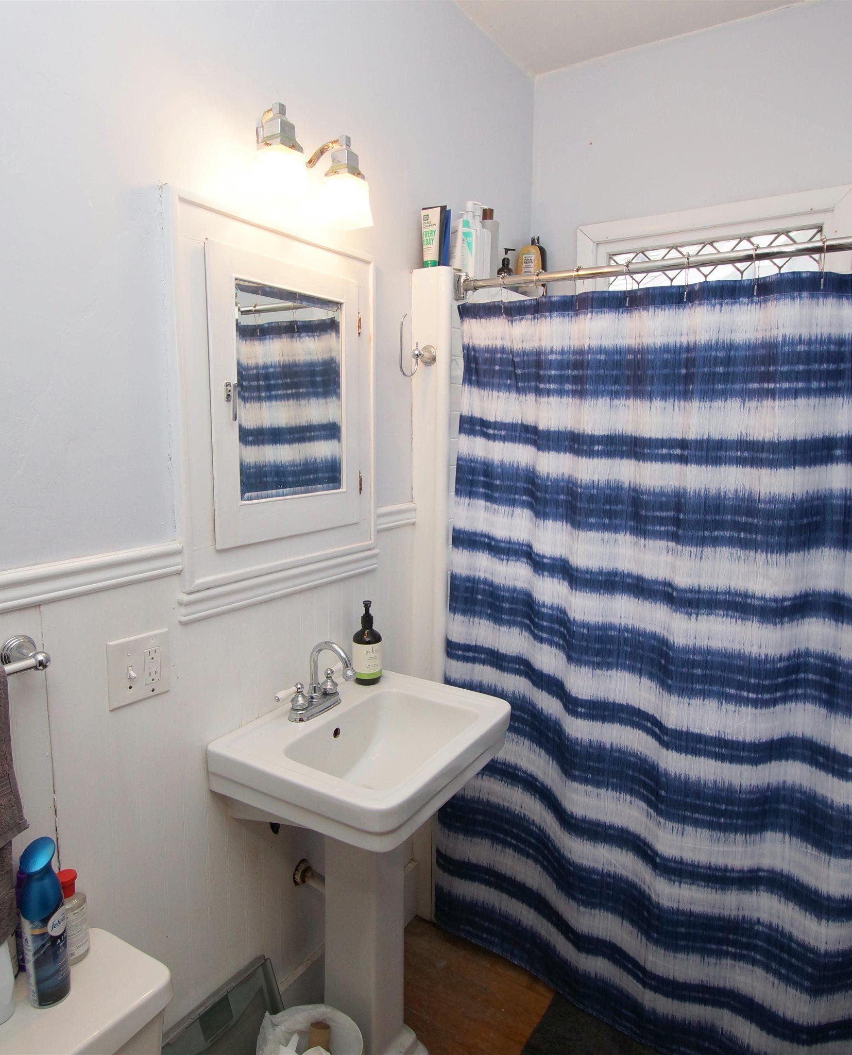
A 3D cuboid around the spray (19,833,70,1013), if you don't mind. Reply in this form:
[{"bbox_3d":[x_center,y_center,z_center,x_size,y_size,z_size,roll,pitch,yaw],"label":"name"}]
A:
[{"bbox_3d":[-0.532,0.548,0.924,0.055,0.238,0.053,0,9,-3],"label":"spray"}]

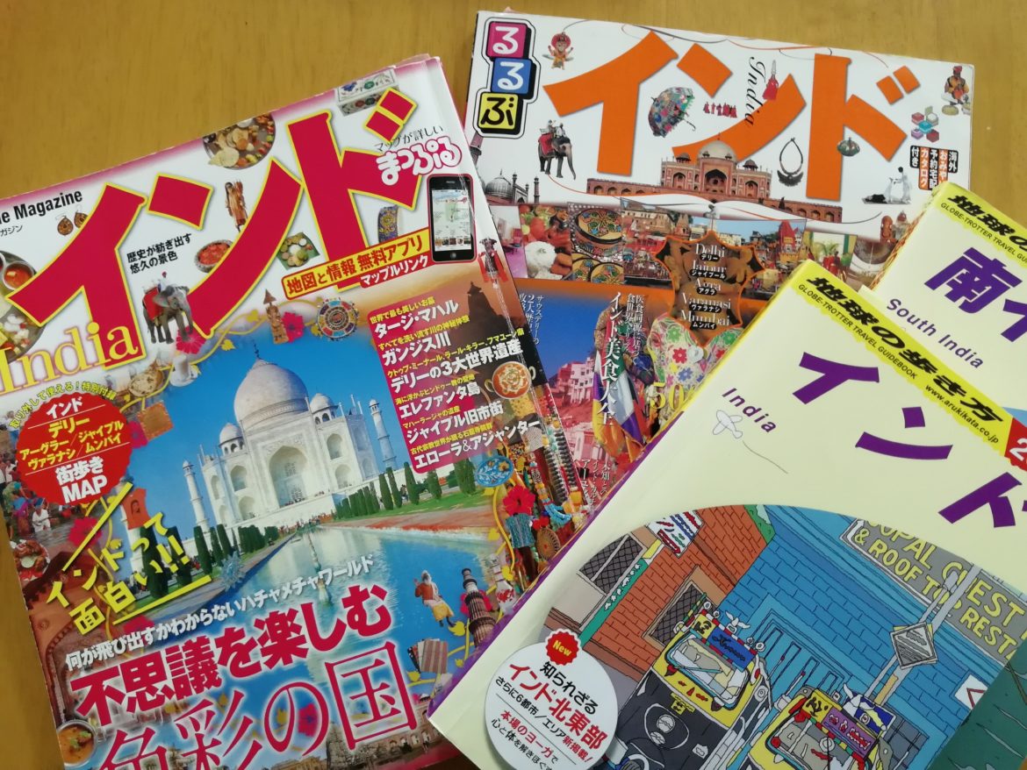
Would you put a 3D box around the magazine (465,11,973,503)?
[{"bbox_3d":[0.075,-0.022,0.320,0.210,0.009,0.257,7,79,1],"label":"magazine"}]

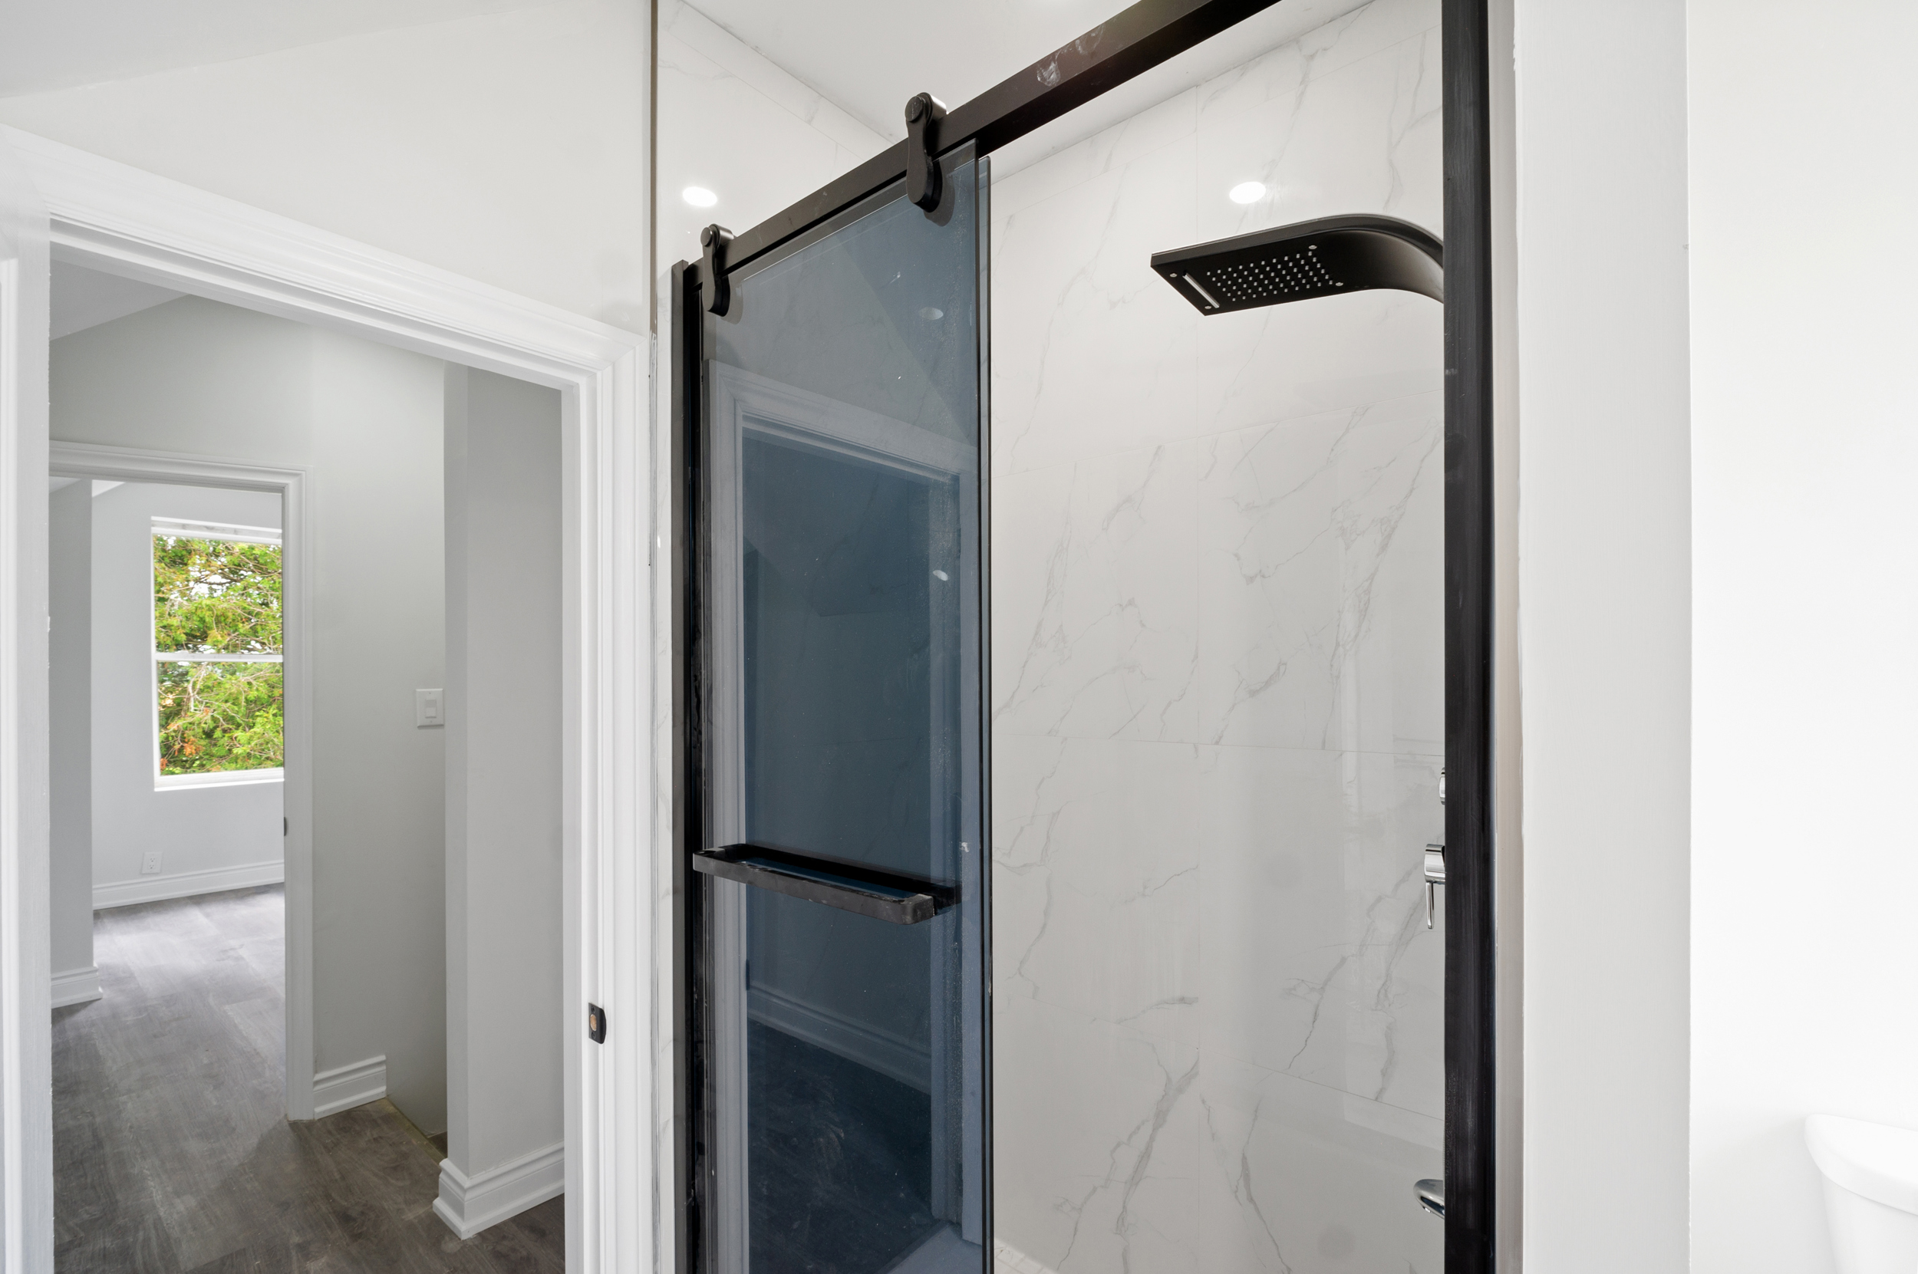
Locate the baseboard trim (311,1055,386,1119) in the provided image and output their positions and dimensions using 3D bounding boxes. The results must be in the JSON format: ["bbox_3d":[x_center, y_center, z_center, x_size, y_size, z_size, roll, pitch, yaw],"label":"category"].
[{"bbox_3d":[-1.978,1.460,2.594,0.022,0.136,0.185,-2,-2,42],"label":"baseboard trim"}]

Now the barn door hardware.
[{"bbox_3d":[-0.037,-0.619,1.034,0.037,0.137,0.050,-1,-2,40],"label":"barn door hardware"}]

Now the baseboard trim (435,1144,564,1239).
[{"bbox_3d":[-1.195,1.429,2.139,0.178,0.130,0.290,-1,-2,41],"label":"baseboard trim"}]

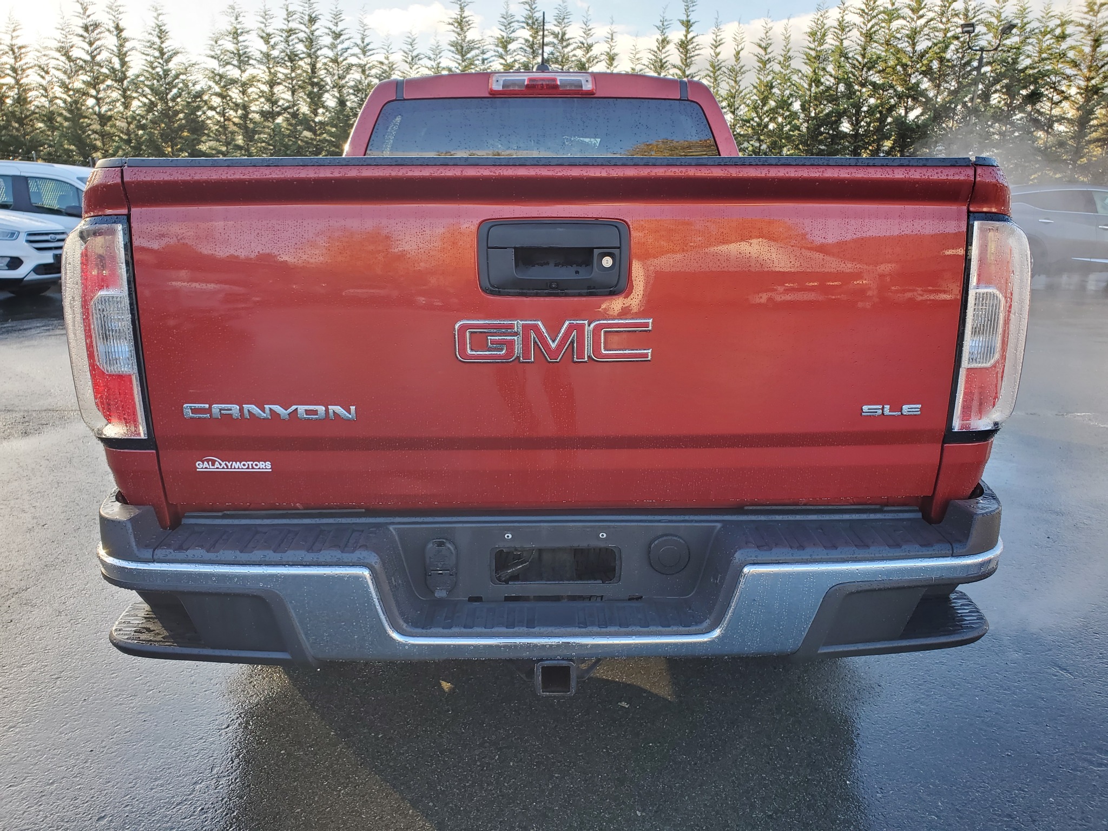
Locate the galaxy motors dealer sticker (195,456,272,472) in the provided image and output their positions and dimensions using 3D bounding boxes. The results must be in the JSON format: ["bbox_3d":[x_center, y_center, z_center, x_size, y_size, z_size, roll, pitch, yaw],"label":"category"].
[{"bbox_3d":[-0.583,0.087,1.515,0.140,0.030,0.004,0,15,-1],"label":"galaxy motors dealer sticker"}]

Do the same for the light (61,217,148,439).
[{"bbox_3d":[-0.808,-0.160,1.530,0.180,0.410,0.180,0,15,-1],"label":"light"}]

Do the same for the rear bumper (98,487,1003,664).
[{"bbox_3d":[-0.008,0.288,1.587,1.680,0.275,0.320,0,15,-1],"label":"rear bumper"}]

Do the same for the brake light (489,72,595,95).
[{"bbox_3d":[-0.047,-1.209,3.033,0.390,0.073,0.050,0,15,-1],"label":"brake light"}]

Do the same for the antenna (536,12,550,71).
[{"bbox_3d":[-0.045,-1.399,3.163,0.055,0.235,0.130,0,15,-1],"label":"antenna"}]

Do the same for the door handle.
[{"bbox_3d":[0.000,-0.272,1.442,0.260,0.130,0.045,0,15,-1],"label":"door handle"}]

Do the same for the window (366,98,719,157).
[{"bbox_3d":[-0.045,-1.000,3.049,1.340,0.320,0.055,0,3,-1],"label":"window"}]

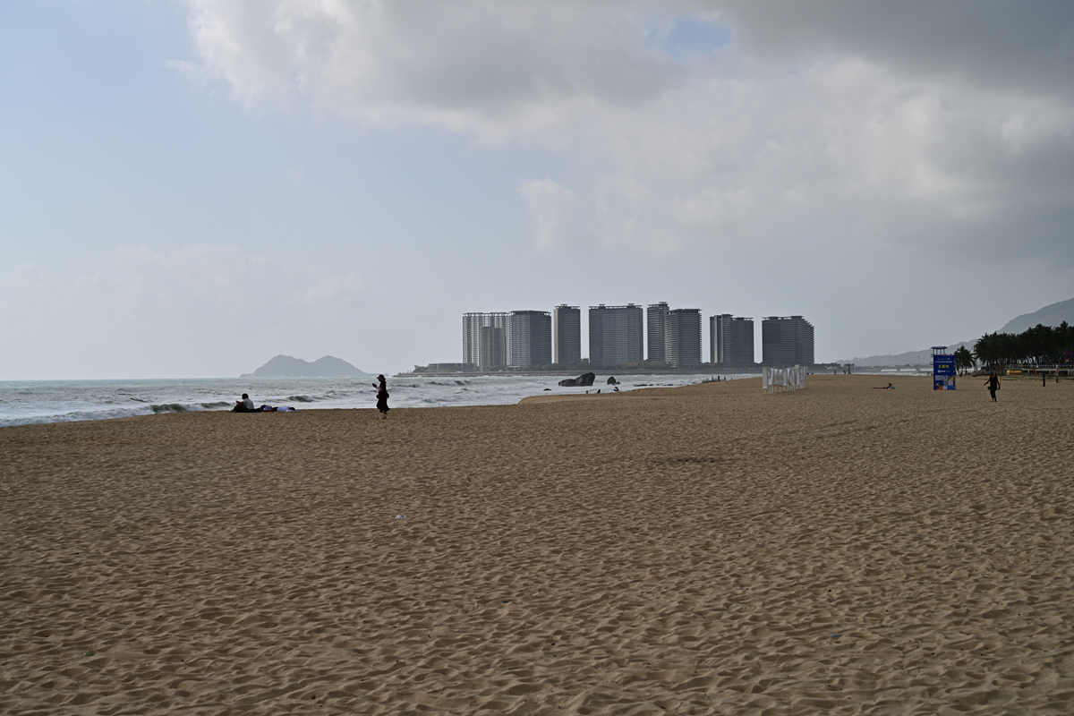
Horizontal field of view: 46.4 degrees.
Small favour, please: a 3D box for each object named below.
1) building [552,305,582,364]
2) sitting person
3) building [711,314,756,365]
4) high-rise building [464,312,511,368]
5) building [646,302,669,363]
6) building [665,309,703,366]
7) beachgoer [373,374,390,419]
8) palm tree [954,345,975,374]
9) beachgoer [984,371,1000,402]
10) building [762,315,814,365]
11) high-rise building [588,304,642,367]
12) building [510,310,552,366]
[{"bbox_3d":[51.247,-36.174,2110.000,40.000,107.015,22.000,0,-1,-20],"label":"building"},{"bbox_3d":[-13.147,2.022,56.000,1.050,0.844,0.520,-1,-1,10],"label":"sitting person"},{"bbox_3d":[326.213,-28.740,2090.000,56.000,87.338,40.000,0,-1,-25],"label":"building"},{"bbox_3d":[-82.661,-27.181,2085.000,77.000,96.066,22.000,-1,-1,-10],"label":"high-rise building"},{"bbox_3d":[200.246,-38.353,2065.000,17.000,107.683,40.000,0,-1,-42],"label":"building"},{"bbox_3d":[233.486,-31.274,1990.000,38.000,93.821,52.000,0,-1,-18],"label":"building"},{"bbox_3d":[-5.743,1.432,46.300,0.640,1.640,0.500,-1,-1,-6],"label":"beachgoer"},{"bbox_3d":[122.923,0.643,360.000,6.000,8.383,6.000,-1,-1,19],"label":"palm tree"},{"bbox_3d":[25.616,1.639,70.500,0.800,1.687,0.500,-1,-1,21],"label":"beachgoer"},{"bbox_3d":[425.545,-28.016,2120.000,82.000,84.806,38.000,-1,-1,14],"label":"building"},{"bbox_3d":[134.237,-36.260,2115.000,89.000,108.779,25.000,-1,-1,17],"label":"high-rise building"},{"bbox_3d":[-9.542,-28.992,2055.000,42.000,96.152,60.000,-1,-1,24],"label":"building"}]

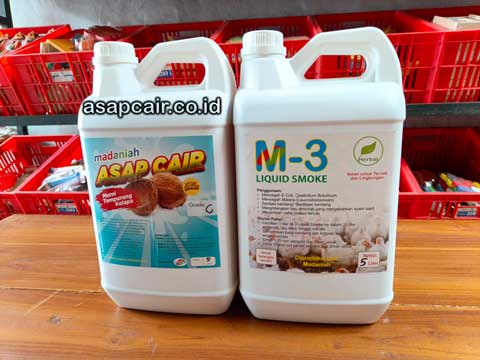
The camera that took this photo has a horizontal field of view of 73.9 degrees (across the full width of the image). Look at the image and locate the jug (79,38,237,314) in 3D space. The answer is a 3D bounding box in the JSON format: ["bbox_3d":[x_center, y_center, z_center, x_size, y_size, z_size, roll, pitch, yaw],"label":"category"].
[{"bbox_3d":[-0.097,-0.004,0.417,0.179,0.329,0.122,0,13,12],"label":"jug"}]

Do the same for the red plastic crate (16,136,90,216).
[{"bbox_3d":[-0.731,0.009,1.656,0.412,0.262,0.545,0,34,7],"label":"red plastic crate"}]

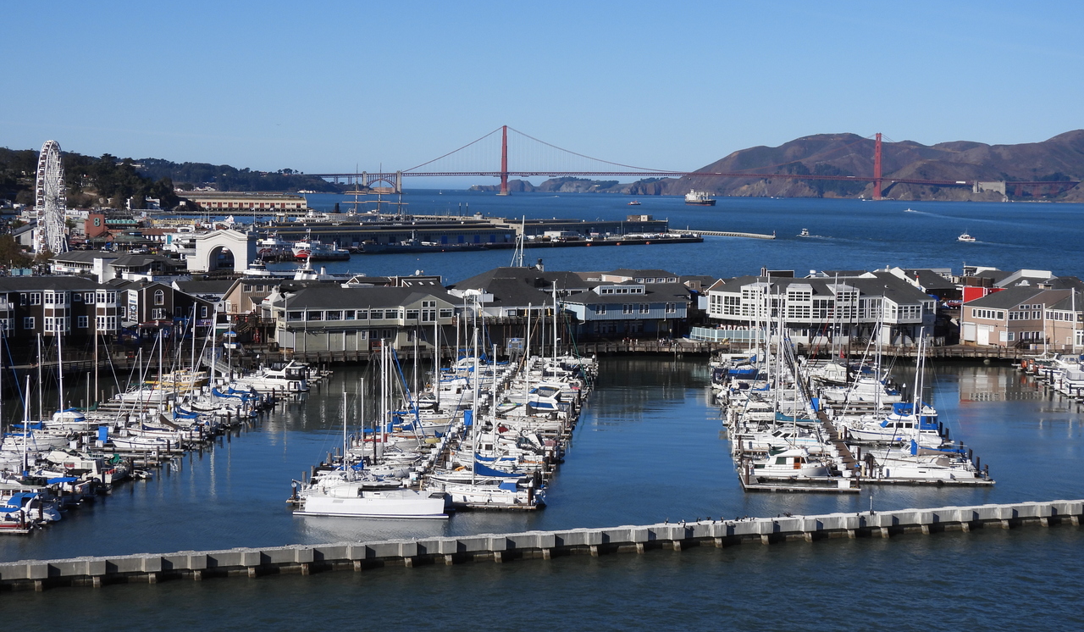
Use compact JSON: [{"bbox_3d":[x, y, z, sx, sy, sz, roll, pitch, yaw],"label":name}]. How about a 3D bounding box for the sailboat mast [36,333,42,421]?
[{"bbox_3d":[-62.356,7.908,233.630,0.250,11.533,0.250,0,4,0],"label":"sailboat mast"}]

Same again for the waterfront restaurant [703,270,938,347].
[{"bbox_3d":[52.869,-1.231,366.791,43.864,13.981,20.000,1,4,-2],"label":"waterfront restaurant"}]

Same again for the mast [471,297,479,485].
[{"bbox_3d":[-6.777,7.807,188.531,0.280,18.625,0.280,1,4,0],"label":"mast"}]

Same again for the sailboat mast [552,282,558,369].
[{"bbox_3d":[2.124,2.385,296.355,0.250,15.475,0.250,0,4,0],"label":"sailboat mast"}]

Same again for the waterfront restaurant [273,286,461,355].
[{"bbox_3d":[-33.865,0.144,352.831,32.256,10.967,17.000,0,4,-17],"label":"waterfront restaurant"}]

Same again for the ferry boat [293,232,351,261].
[{"bbox_3d":[-92.155,-29.192,788.106,8.000,11.500,27.000,4,5,43],"label":"ferry boat"}]

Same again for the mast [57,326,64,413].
[{"bbox_3d":[-60.052,7.415,234.667,0.250,12.435,0.250,0,4,0],"label":"mast"}]

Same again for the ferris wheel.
[{"bbox_3d":[-181.544,-43.192,695.396,8.500,45.500,42.000,0,4,-4],"label":"ferris wheel"}]

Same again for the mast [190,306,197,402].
[{"bbox_3d":[-48.462,5.084,261.661,0.250,13.629,0.250,2,4,0],"label":"mast"}]

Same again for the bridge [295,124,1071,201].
[{"bbox_3d":[547.550,-509.872,6287.116,2654.375,227.000,27.400,0,4,-9],"label":"bridge"}]

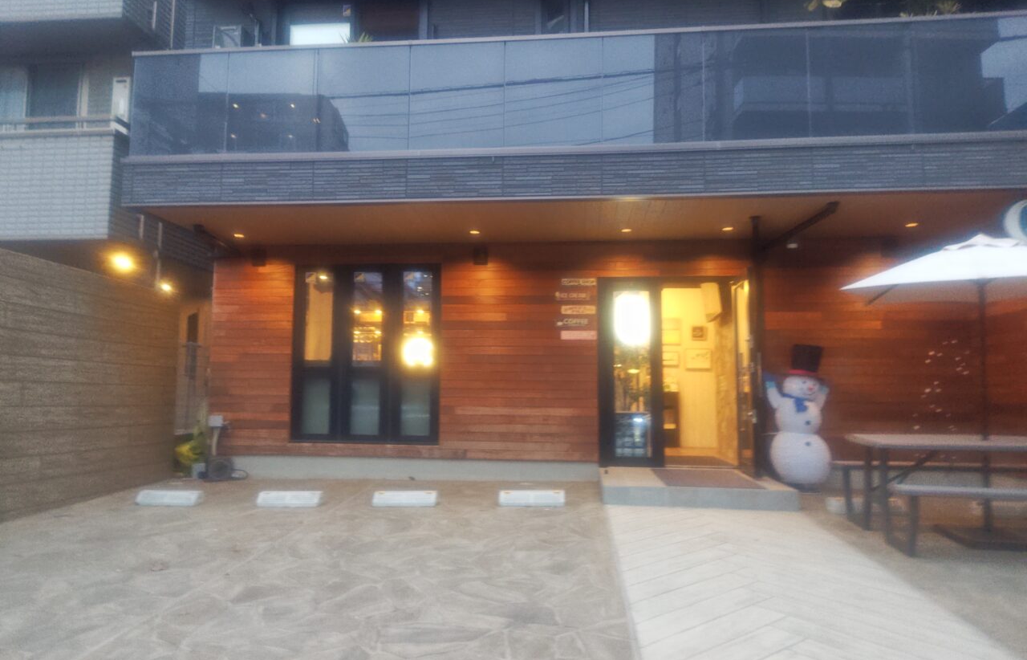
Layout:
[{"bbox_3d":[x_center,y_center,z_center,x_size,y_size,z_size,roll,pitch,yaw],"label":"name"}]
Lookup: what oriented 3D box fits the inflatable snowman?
[{"bbox_3d":[2.942,0.906,7.058,0.690,1.490,0.580,0,-5,4],"label":"inflatable snowman"}]

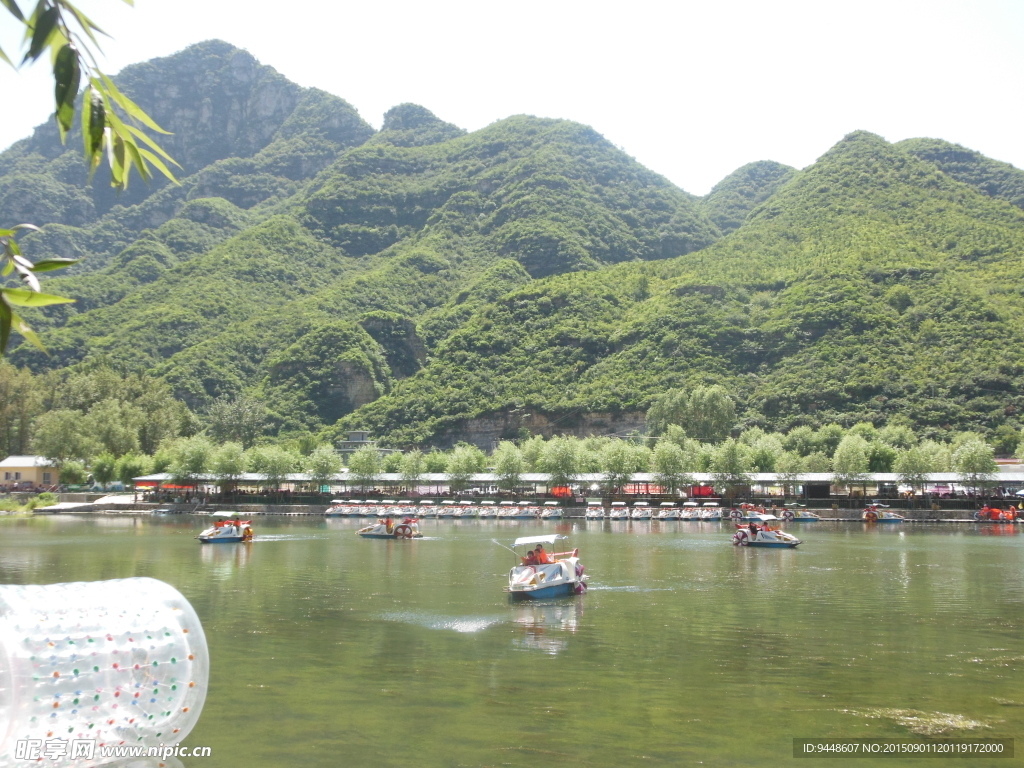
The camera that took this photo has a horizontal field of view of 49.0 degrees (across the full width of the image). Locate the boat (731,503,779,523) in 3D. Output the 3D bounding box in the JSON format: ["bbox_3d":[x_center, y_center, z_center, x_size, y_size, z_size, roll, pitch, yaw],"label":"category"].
[{"bbox_3d":[25.514,13.634,119.500,4.000,1.930,1.950,-1,-6,12],"label":"boat"}]

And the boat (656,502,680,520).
[{"bbox_3d":[16.970,13.813,121.500,1.950,1.930,3.800,-2,-6,19],"label":"boat"}]

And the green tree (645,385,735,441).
[{"bbox_3d":[27.300,8.904,171.920,13.460,17.730,10.100,0,-5,0],"label":"green tree"}]

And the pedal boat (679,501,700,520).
[{"bbox_3d":[17.527,12.610,111.000,1.800,1.720,3.700,-2,-5,18],"label":"pedal boat"}]

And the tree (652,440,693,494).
[{"bbox_3d":[18.133,9.773,127.000,4.519,6.779,4.519,0,-5,0],"label":"tree"}]

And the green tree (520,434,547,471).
[{"bbox_3d":[2.429,9.547,127.000,4.200,7.683,4.200,0,-5,0],"label":"green tree"}]

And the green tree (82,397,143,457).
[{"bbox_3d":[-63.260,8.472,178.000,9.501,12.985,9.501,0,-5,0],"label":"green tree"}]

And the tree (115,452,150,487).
[{"bbox_3d":[-50.641,11.609,150.000,4.600,4.937,4.600,0,-5,0],"label":"tree"}]

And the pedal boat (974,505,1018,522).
[{"bbox_3d":[50.644,13.526,117.500,4.100,1.900,1.950,-1,-6,12],"label":"pedal boat"}]

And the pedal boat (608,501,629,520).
[{"bbox_3d":[9.764,11.673,103.058,1.600,1.700,3.300,-2,-6,18],"label":"pedal boat"}]

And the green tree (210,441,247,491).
[{"bbox_3d":[-35.813,10.927,142.000,4.548,7.579,4.548,0,-5,0],"label":"green tree"}]

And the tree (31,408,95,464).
[{"bbox_3d":[-65.980,9.468,165.000,9.200,11.743,9.200,0,-5,0],"label":"tree"}]

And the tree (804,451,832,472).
[{"bbox_3d":[35.598,10.852,130.557,3.380,6.480,3.380,0,-5,0],"label":"tree"}]

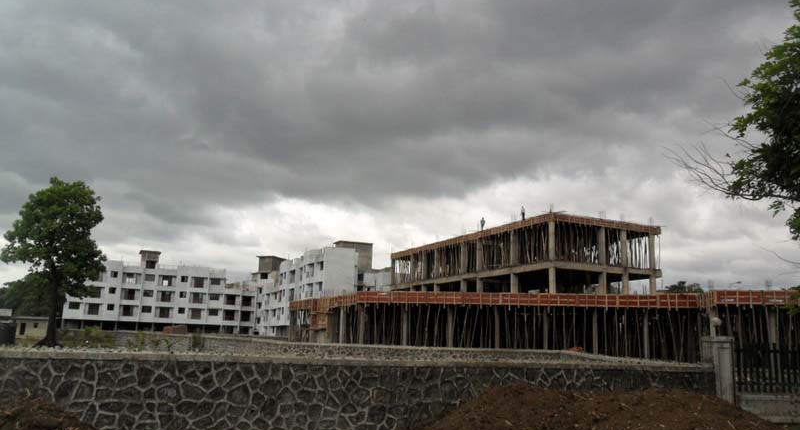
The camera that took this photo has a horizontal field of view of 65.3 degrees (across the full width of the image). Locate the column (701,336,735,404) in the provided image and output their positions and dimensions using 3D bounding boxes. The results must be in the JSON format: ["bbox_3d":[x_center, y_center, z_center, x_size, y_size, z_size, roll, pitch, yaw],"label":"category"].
[{"bbox_3d":[5.872,2.943,11.445,0.400,1.400,0.400,3,-11,-5],"label":"column"}]

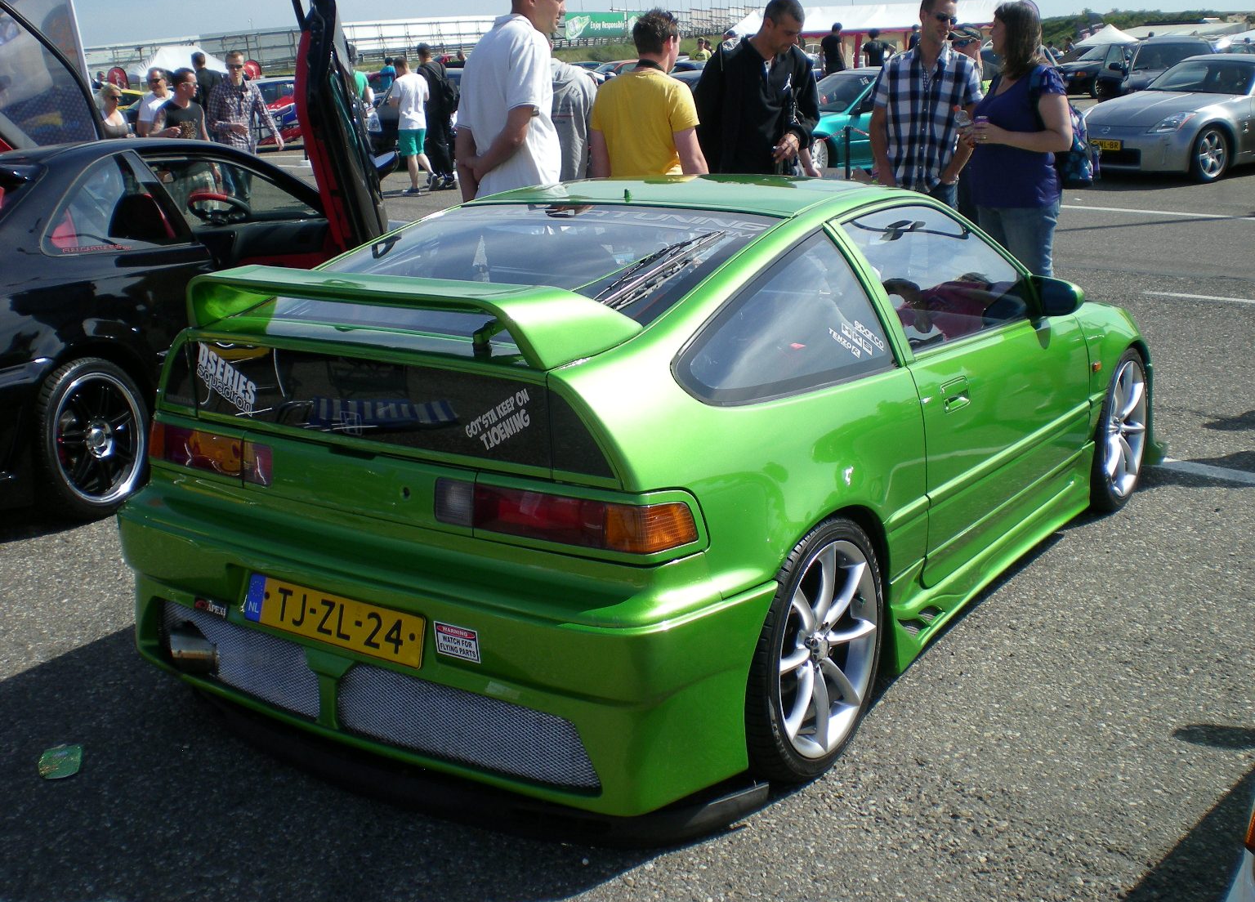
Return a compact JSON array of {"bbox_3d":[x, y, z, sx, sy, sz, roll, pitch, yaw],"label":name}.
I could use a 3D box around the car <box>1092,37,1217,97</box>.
[{"bbox_3d":[9.059,-6.149,22.880,1.700,1.400,4.000,4,16,20],"label":"car"}]

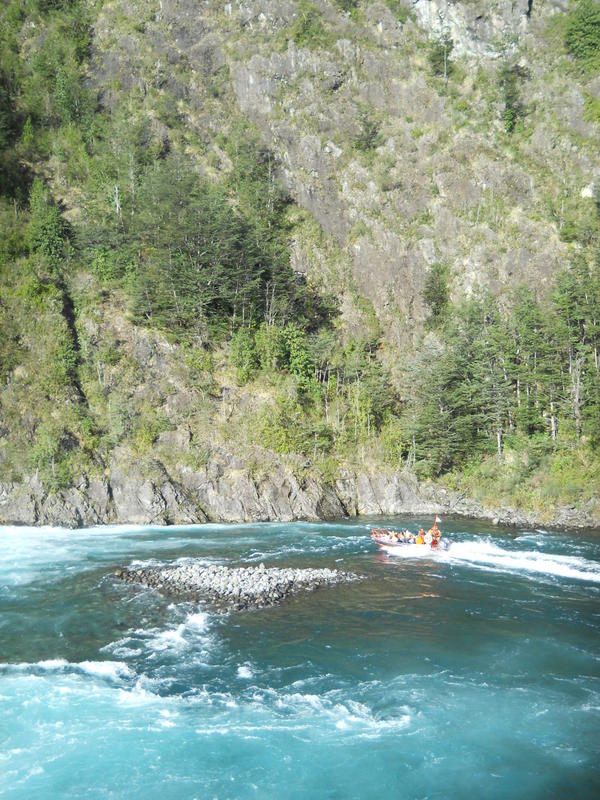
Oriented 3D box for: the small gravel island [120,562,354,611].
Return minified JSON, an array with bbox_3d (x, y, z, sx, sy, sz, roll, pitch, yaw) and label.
[{"bbox_3d":[-4.400,12.400,60.000,17.600,1.100,11.500,-1,0,0],"label":"small gravel island"}]

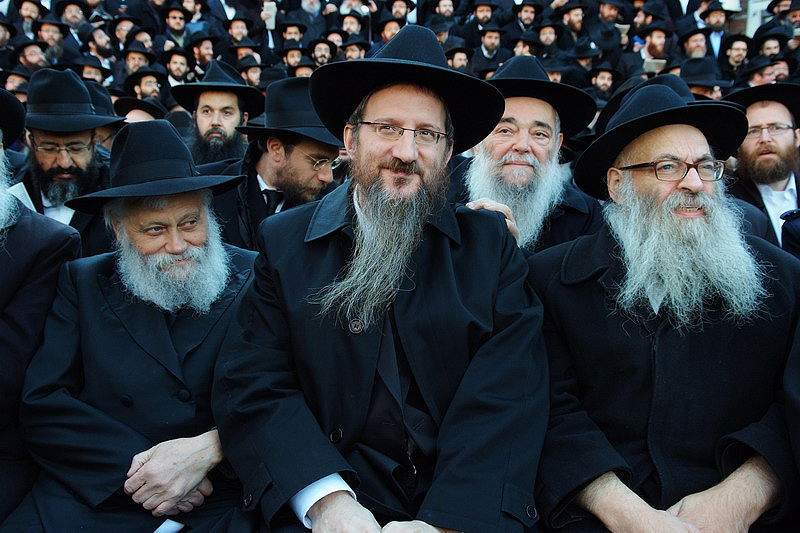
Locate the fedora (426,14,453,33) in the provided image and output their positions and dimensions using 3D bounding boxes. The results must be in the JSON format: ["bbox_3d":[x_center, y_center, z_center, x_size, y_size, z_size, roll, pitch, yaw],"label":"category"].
[{"bbox_3d":[0.436,-2.750,8.800,0.345,0.140,0.315,-15,11,-36],"label":"fedora"}]

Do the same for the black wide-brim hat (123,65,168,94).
[{"bbox_3d":[-1.834,-1.348,5.600,0.320,0.140,0.350,-2,-1,-37],"label":"black wide-brim hat"}]

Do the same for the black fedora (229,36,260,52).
[{"bbox_3d":[-1.640,-2.341,8.200,0.325,0.140,0.350,-1,14,-3],"label":"black fedora"}]

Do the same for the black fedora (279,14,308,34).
[{"bbox_3d":[-1.123,-2.557,8.200,0.315,0.140,0.345,-1,7,-6],"label":"black fedora"}]

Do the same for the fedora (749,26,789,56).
[{"bbox_3d":[3.526,-2.151,7.400,0.330,0.145,0.355,-1,-5,9],"label":"fedora"}]

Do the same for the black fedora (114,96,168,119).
[{"bbox_3d":[-1.480,-0.930,4.500,0.320,0.140,0.350,14,0,9],"label":"black fedora"}]

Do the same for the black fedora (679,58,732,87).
[{"bbox_3d":[1.857,-1.177,4.700,0.330,0.150,0.300,8,7,36],"label":"black fedora"}]

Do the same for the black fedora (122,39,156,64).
[{"bbox_3d":[-2.412,-1.995,7.200,0.320,0.145,0.350,6,9,-8],"label":"black fedora"}]

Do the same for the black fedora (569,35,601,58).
[{"bbox_3d":[1.850,-2.206,7.800,0.330,0.140,0.300,1,3,24],"label":"black fedora"}]

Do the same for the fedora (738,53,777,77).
[{"bbox_3d":[3.065,-1.736,6.700,0.330,0.140,0.300,-15,0,12],"label":"fedora"}]

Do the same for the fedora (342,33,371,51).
[{"bbox_3d":[-0.470,-2.431,8.400,0.320,0.140,0.350,8,12,31],"label":"fedora"}]

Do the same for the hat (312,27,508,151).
[{"bbox_3d":[0.015,-0.318,1.352,0.335,0.150,0.365,8,-17,-5],"label":"hat"}]

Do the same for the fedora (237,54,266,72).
[{"bbox_3d":[-1.547,-2.120,8.100,0.350,0.140,0.320,3,6,37],"label":"fedora"}]

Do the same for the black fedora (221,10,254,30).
[{"bbox_3d":[-1.711,-2.596,8.200,0.300,0.140,0.330,2,0,-6],"label":"black fedora"}]

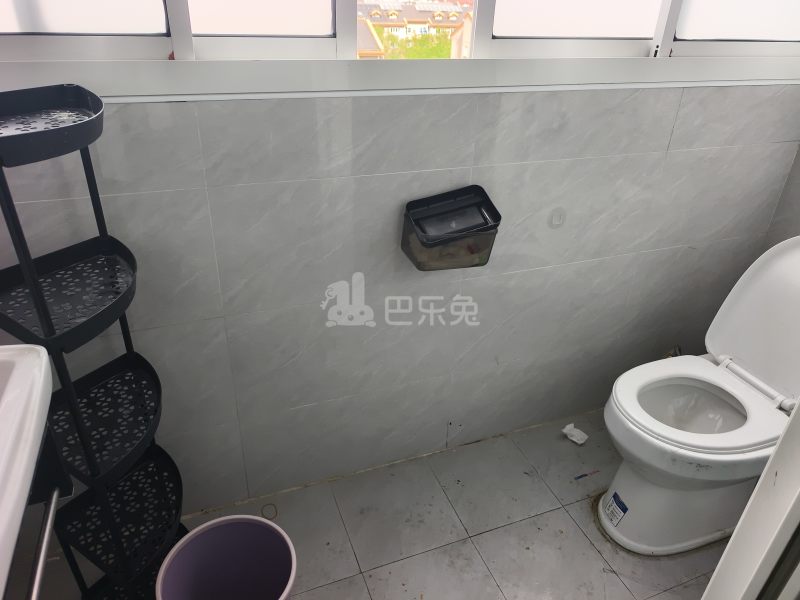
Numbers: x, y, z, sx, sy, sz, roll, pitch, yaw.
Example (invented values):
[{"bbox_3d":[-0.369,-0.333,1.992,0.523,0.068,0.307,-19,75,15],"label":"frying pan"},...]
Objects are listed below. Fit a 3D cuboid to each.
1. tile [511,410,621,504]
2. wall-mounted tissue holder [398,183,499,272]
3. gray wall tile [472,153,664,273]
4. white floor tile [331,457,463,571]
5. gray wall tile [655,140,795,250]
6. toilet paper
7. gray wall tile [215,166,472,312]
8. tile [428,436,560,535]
[{"bbox_3d":[0.553,0.503,1.693,0.302,0.010,0.303,-9,31,-19],"label":"tile"},{"bbox_3d":[0.125,-0.175,1.250,0.210,0.155,0.122,-9,31,-19],"label":"wall-mounted tissue holder"},{"bbox_3d":[0.445,-0.230,1.438,0.599,0.302,0.010,-9,31,-19],"label":"gray wall tile"},{"bbox_3d":[-0.011,0.592,1.498,0.305,0.010,0.303,-9,31,-19],"label":"white floor tile"},{"bbox_3d":[0.969,-0.314,1.618,0.521,0.301,0.010,-9,31,-19],"label":"gray wall tile"},{"bbox_3d":[0.579,0.446,1.757,0.075,0.030,0.045,25,36,35],"label":"toilet paper"},{"bbox_3d":[-0.115,-0.139,1.235,0.600,0.300,0.010,-9,30,-19],"label":"gray wall tile"},{"bbox_3d":[0.272,0.547,1.596,0.299,0.010,0.303,-9,31,-19],"label":"tile"}]

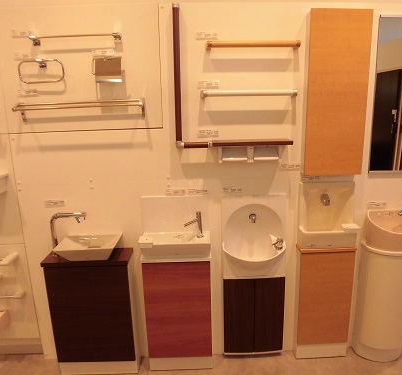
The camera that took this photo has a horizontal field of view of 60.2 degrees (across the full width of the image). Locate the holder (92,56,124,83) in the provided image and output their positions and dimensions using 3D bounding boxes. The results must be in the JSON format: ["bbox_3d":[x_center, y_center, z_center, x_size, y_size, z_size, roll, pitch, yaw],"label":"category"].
[{"bbox_3d":[-0.466,-0.595,1.760,0.143,0.124,0.100,-1,13,0],"label":"holder"}]

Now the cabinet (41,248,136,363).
[{"bbox_3d":[-0.609,0.701,2.004,0.458,0.655,0.190,-1,13,0],"label":"cabinet"}]

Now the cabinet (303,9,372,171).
[{"bbox_3d":[0.682,-0.469,1.788,0.297,0.800,0.114,-1,13,0],"label":"cabinet"}]

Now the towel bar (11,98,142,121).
[{"bbox_3d":[-0.617,-0.395,1.779,0.642,0.108,0.123,-2,13,-1],"label":"towel bar"}]

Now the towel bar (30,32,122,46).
[{"bbox_3d":[-0.623,-0.746,1.743,0.459,0.043,0.065,-1,13,0],"label":"towel bar"}]

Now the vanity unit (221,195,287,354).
[{"bbox_3d":[0.315,0.549,2.017,0.355,1.010,0.133,-2,13,-1],"label":"vanity unit"}]

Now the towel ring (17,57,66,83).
[{"bbox_3d":[-0.809,-0.590,1.779,0.233,0.121,0.060,-1,13,0],"label":"towel ring"}]

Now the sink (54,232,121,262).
[{"bbox_3d":[-0.602,0.342,1.900,0.319,0.091,0.205,-1,13,0],"label":"sink"}]

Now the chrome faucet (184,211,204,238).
[{"bbox_3d":[-0.038,0.205,1.916,0.106,0.150,0.043,-2,13,-1],"label":"chrome faucet"}]

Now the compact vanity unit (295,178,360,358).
[{"bbox_3d":[0.728,0.509,2.030,0.313,1.095,0.113,-2,13,-1],"label":"compact vanity unit"}]

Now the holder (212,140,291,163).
[{"bbox_3d":[0.262,-0.195,1.841,0.427,0.114,0.125,-1,13,0],"label":"holder"}]

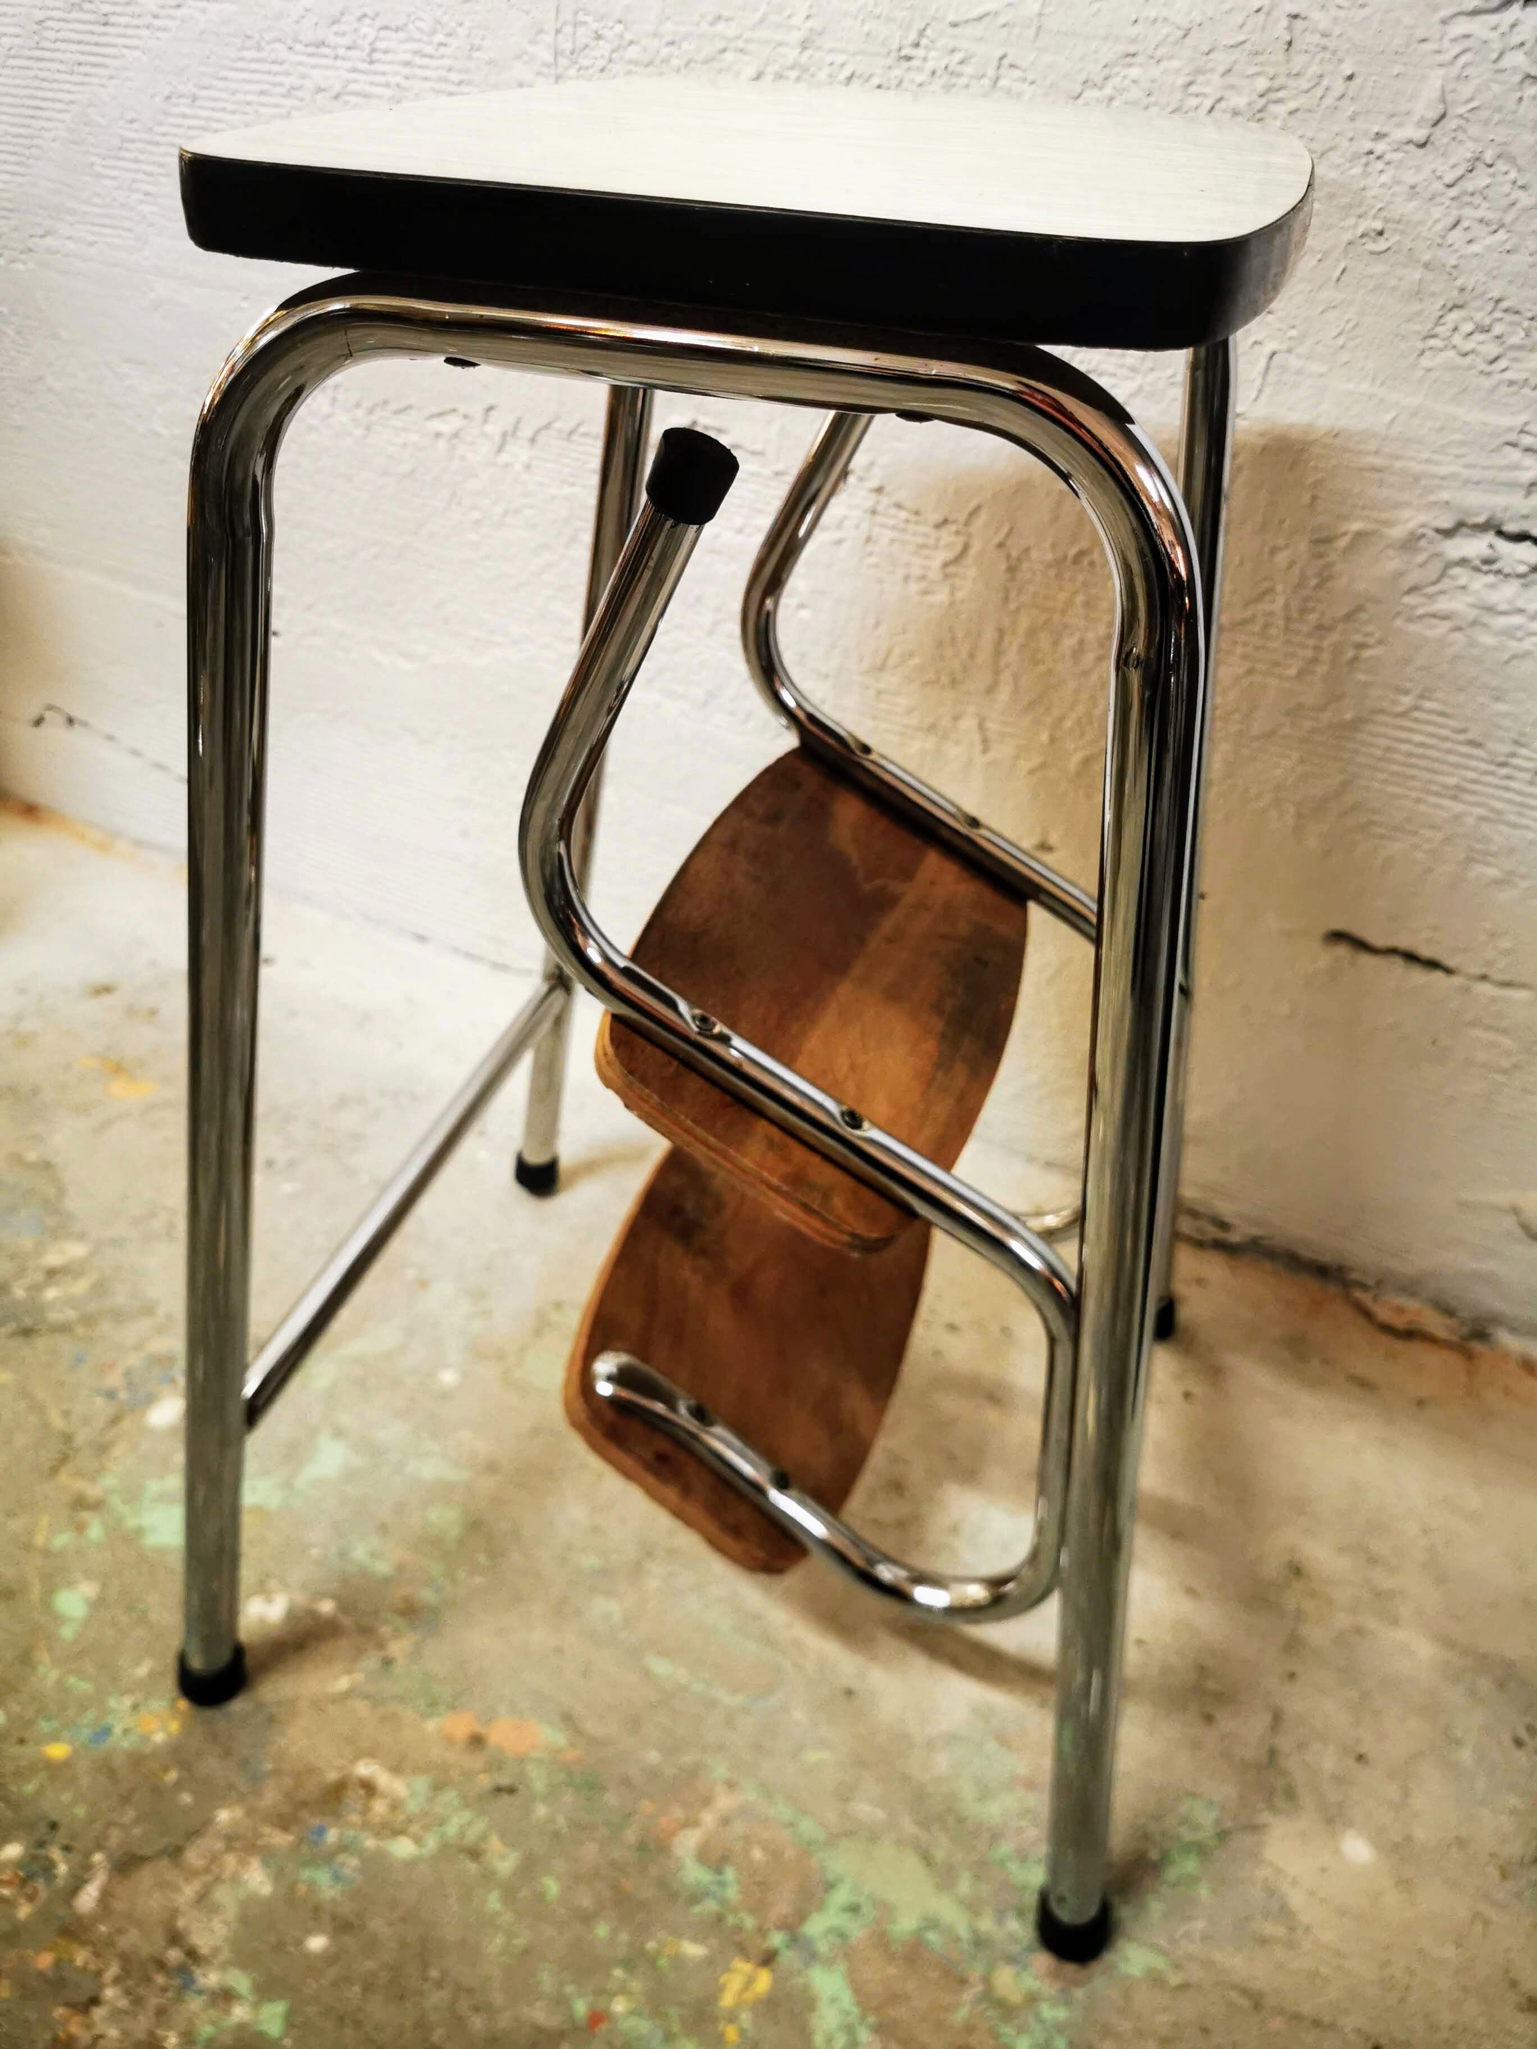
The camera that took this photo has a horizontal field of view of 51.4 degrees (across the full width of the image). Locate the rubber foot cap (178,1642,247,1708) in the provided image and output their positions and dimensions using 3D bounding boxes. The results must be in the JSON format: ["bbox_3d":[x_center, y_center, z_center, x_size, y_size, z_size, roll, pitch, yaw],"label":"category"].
[{"bbox_3d":[-0.261,0.301,0.751,0.029,0.026,0.029,9,30,-5],"label":"rubber foot cap"}]

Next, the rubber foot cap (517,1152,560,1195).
[{"bbox_3d":[-0.159,0.102,1.104,0.029,0.026,0.029,8,34,-6],"label":"rubber foot cap"}]

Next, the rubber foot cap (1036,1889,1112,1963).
[{"bbox_3d":[0.129,0.375,0.674,0.029,0.026,0.029,-2,27,1],"label":"rubber foot cap"}]

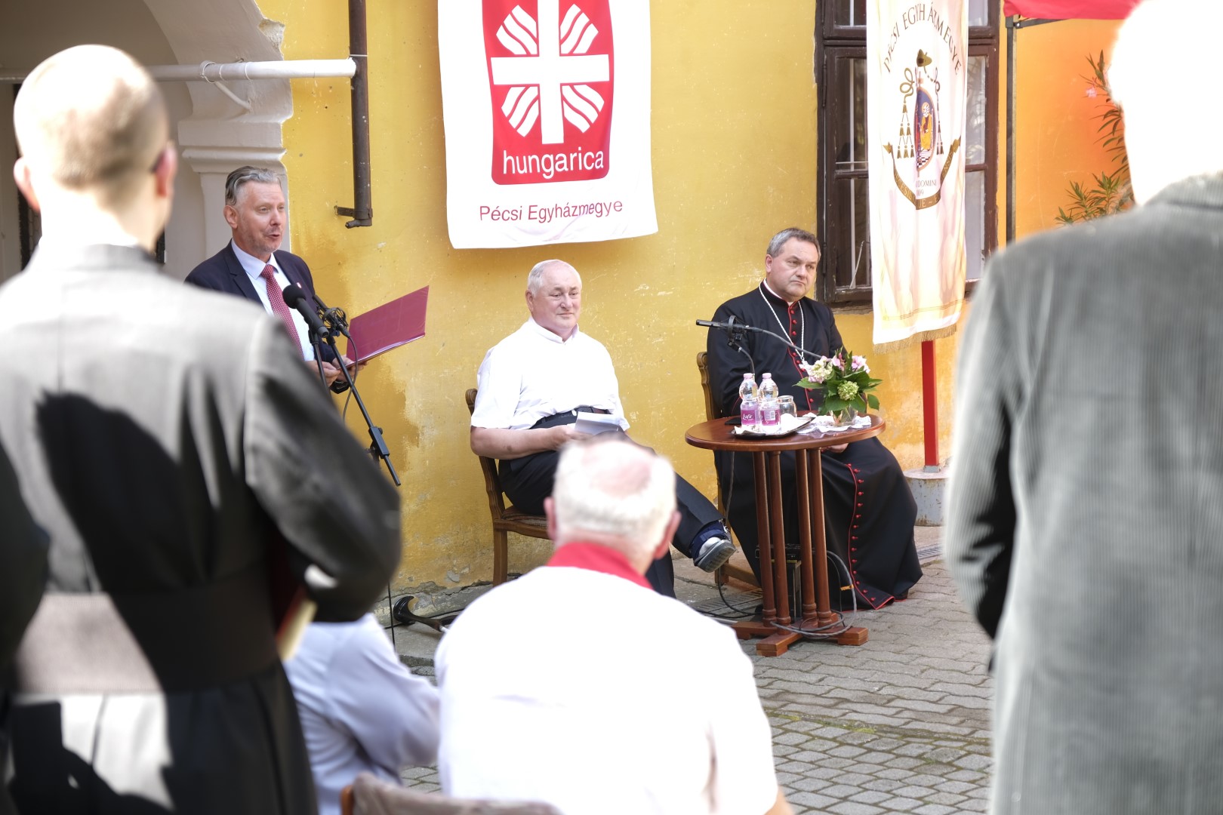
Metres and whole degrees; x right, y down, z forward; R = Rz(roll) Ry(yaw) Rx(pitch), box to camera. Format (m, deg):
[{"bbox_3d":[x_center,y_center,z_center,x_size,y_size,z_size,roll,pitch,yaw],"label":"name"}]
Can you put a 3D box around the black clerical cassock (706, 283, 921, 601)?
[{"bbox_3d":[0.709,0.029,10.358,0.640,1.320,0.880,-9,11,-38],"label":"black clerical cassock"}]

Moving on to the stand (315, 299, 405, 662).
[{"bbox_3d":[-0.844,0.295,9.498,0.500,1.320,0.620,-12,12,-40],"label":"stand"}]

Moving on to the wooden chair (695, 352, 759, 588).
[{"bbox_3d":[0.689,0.218,10.574,0.500,0.930,0.560,-8,11,-32],"label":"wooden chair"}]

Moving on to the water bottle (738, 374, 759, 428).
[{"bbox_3d":[0.469,-0.029,9.711,0.068,0.192,0.068,-4,9,0],"label":"water bottle"}]

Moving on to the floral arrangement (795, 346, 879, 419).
[{"bbox_3d":[0.781,-0.077,9.704,0.295,0.262,0.270,-4,9,0],"label":"floral arrangement"}]

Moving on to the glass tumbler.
[{"bbox_3d":[0.614,-0.001,9.857,0.072,0.085,0.072,-4,9,1],"label":"glass tumbler"}]

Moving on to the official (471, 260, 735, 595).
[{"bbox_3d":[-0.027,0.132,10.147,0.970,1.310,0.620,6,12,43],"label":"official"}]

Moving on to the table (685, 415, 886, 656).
[{"bbox_3d":[0.625,0.438,9.727,0.695,0.740,0.695,-4,9,1],"label":"table"}]

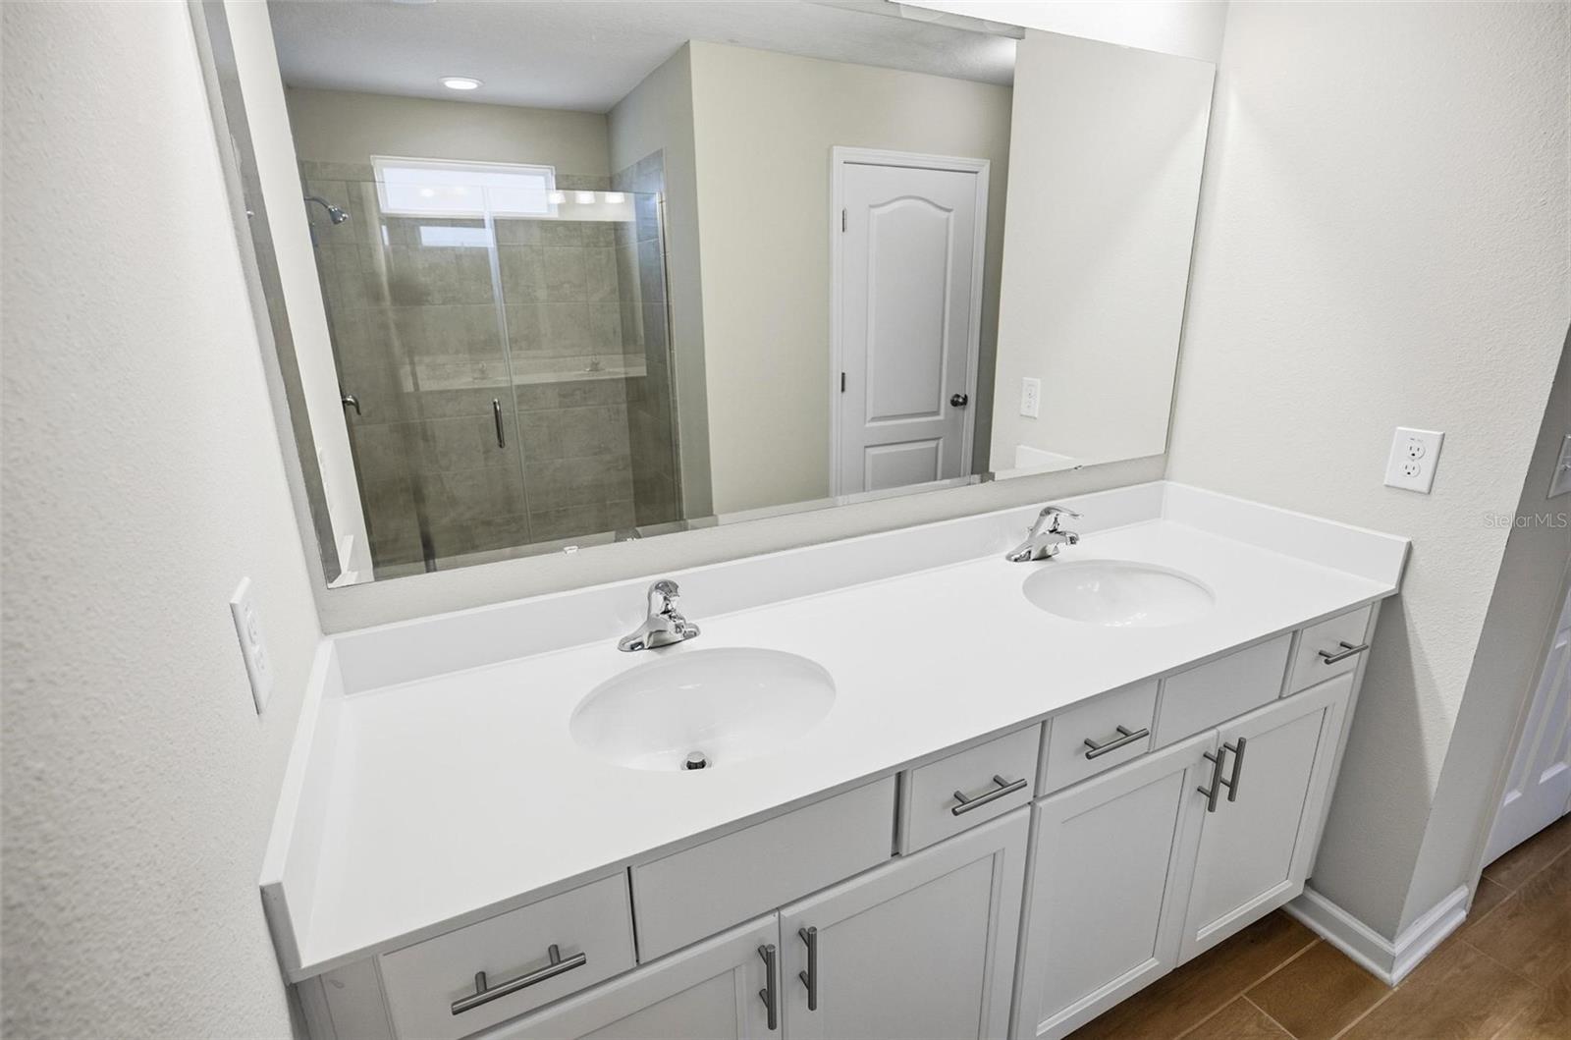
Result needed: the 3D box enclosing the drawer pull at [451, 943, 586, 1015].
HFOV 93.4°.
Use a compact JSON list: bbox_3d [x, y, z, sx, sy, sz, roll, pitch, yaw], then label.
[{"bbox_3d":[-0.296,0.506,0.824,0.140,0.013,0.037,-9,19,-25],"label":"drawer pull"}]

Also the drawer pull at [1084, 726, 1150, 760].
[{"bbox_3d":[0.536,0.360,1.209,0.140,0.013,0.037,-9,19,-25],"label":"drawer pull"}]

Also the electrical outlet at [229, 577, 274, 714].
[{"bbox_3d":[-0.557,0.130,0.779,0.008,0.124,0.080,-9,19,-25],"label":"electrical outlet"}]

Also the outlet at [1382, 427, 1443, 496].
[{"bbox_3d":[1.253,-0.118,1.478,0.008,0.124,0.080,-9,19,-25],"label":"outlet"}]

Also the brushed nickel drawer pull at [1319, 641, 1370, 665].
[{"bbox_3d":[1.109,0.263,1.475,0.140,0.013,0.037,-9,19,-25],"label":"brushed nickel drawer pull"}]

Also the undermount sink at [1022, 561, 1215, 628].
[{"bbox_3d":[0.698,0.220,1.580,0.420,0.150,0.350,-9,19,-25],"label":"undermount sink"}]

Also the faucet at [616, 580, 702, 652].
[{"bbox_3d":[-0.209,0.173,1.312,0.156,0.137,0.152,-9,19,-25],"label":"faucet"}]

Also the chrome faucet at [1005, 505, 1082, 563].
[{"bbox_3d":[0.618,0.035,1.696,0.156,0.137,0.152,-9,19,-25],"label":"chrome faucet"}]

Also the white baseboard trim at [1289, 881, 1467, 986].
[{"bbox_3d":[1.452,0.934,1.829,0.355,0.108,0.262,-9,19,-25],"label":"white baseboard trim"}]

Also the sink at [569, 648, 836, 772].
[{"bbox_3d":[-0.122,0.358,1.196,0.420,0.150,0.350,-9,19,-25],"label":"sink"}]

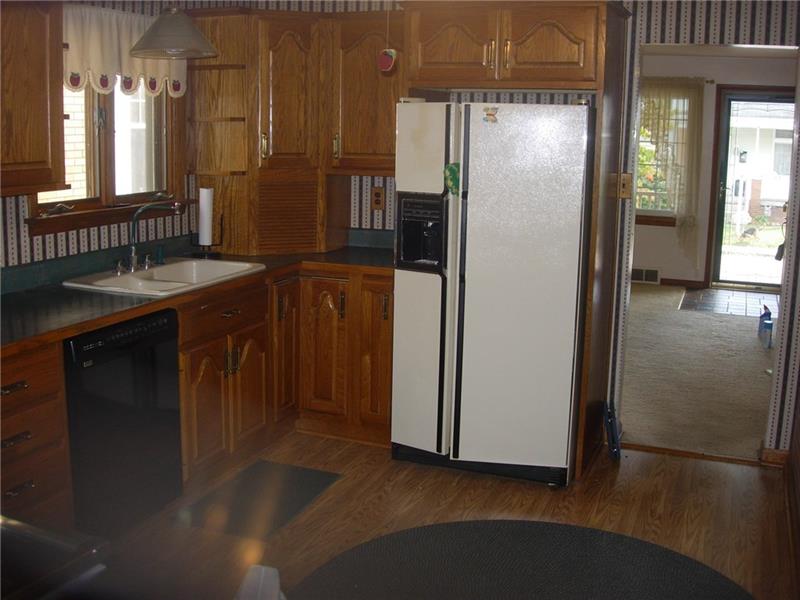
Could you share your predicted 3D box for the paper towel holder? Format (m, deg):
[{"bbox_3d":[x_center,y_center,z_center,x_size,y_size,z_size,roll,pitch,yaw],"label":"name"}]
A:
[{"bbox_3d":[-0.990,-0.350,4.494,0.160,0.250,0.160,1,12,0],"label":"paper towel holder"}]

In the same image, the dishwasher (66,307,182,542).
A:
[{"bbox_3d":[-1.311,0.476,3.479,0.601,0.847,0.625,5,12,21],"label":"dishwasher"}]

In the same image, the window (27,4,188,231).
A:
[{"bbox_3d":[-1.321,-0.846,4.114,0.118,0.985,1.152,5,12,21],"label":"window"}]

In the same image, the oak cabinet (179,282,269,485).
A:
[{"bbox_3d":[-1.062,0.357,4.089,0.601,0.837,0.724,5,12,21],"label":"oak cabinet"}]

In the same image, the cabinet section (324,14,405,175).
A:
[{"bbox_3d":[-0.136,-1.020,4.333,0.460,0.760,0.030,6,13,25],"label":"cabinet section"}]

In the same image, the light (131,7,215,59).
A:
[{"bbox_3d":[-0.959,-1.129,3.720,0.360,0.215,0.360,6,13,25],"label":"light"}]

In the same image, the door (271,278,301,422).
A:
[{"bbox_3d":[-0.559,0.247,4.364,0.024,0.715,0.260,6,13,23],"label":"door"}]

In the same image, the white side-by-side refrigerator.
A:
[{"bbox_3d":[0.482,-0.074,4.176,0.845,1.700,0.710,5,13,20],"label":"white side-by-side refrigerator"}]

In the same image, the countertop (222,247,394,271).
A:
[{"bbox_3d":[-0.365,-0.224,4.614,1.040,0.040,0.630,6,13,25],"label":"countertop"}]

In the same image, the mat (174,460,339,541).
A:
[{"bbox_3d":[-0.611,0.848,3.836,0.453,0.010,0.709,5,12,21],"label":"mat"}]

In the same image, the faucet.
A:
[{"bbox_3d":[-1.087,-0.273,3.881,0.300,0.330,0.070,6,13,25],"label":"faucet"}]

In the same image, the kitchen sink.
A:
[{"bbox_3d":[-1.044,-0.032,4.073,0.547,0.187,0.847,5,12,21],"label":"kitchen sink"}]

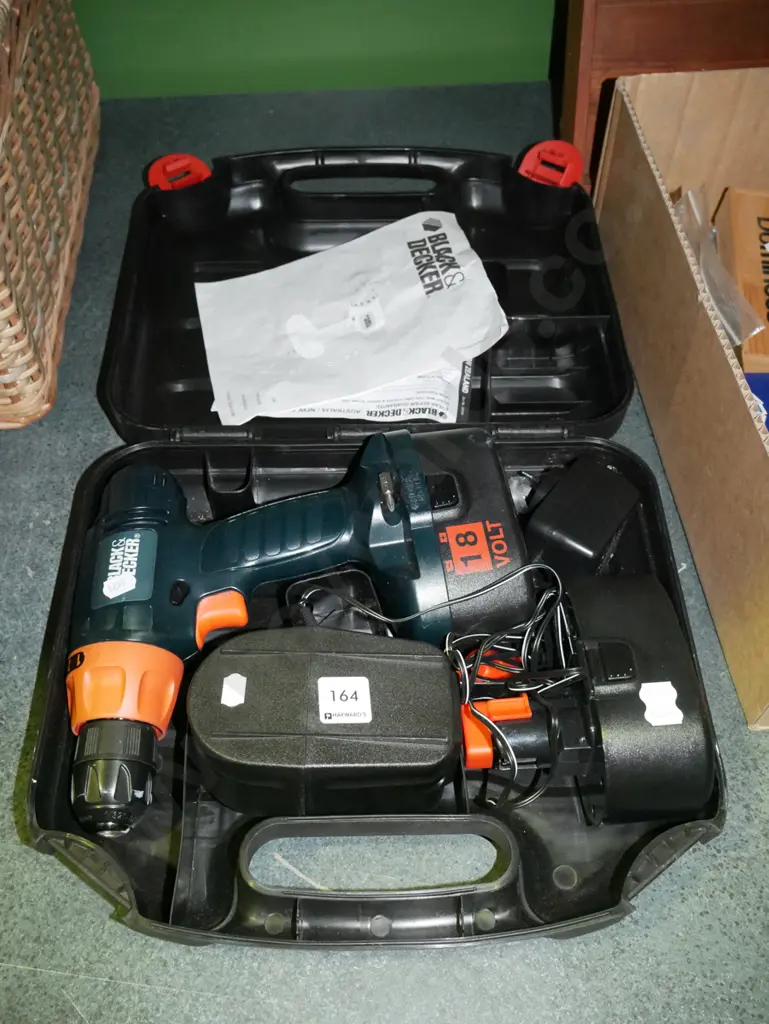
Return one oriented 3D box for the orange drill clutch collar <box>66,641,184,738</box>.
[{"bbox_3d":[-0.142,0.102,0.545,0.063,0.063,0.040,-2,57,-2],"label":"orange drill clutch collar"}]

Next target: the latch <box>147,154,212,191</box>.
[{"bbox_3d":[-0.167,-0.273,0.808,0.049,0.010,0.037,-23,63,-16],"label":"latch"}]

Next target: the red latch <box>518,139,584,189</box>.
[{"bbox_3d":[0.137,-0.278,0.805,0.049,0.010,0.037,22,81,15],"label":"red latch"}]

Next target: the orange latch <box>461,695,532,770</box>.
[{"bbox_3d":[0.061,0.118,0.541,0.037,0.024,0.032,-5,55,-3],"label":"orange latch"}]

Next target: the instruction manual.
[{"bbox_3d":[-0.029,-0.148,0.745,0.212,0.016,0.152,-17,53,1],"label":"instruction manual"}]

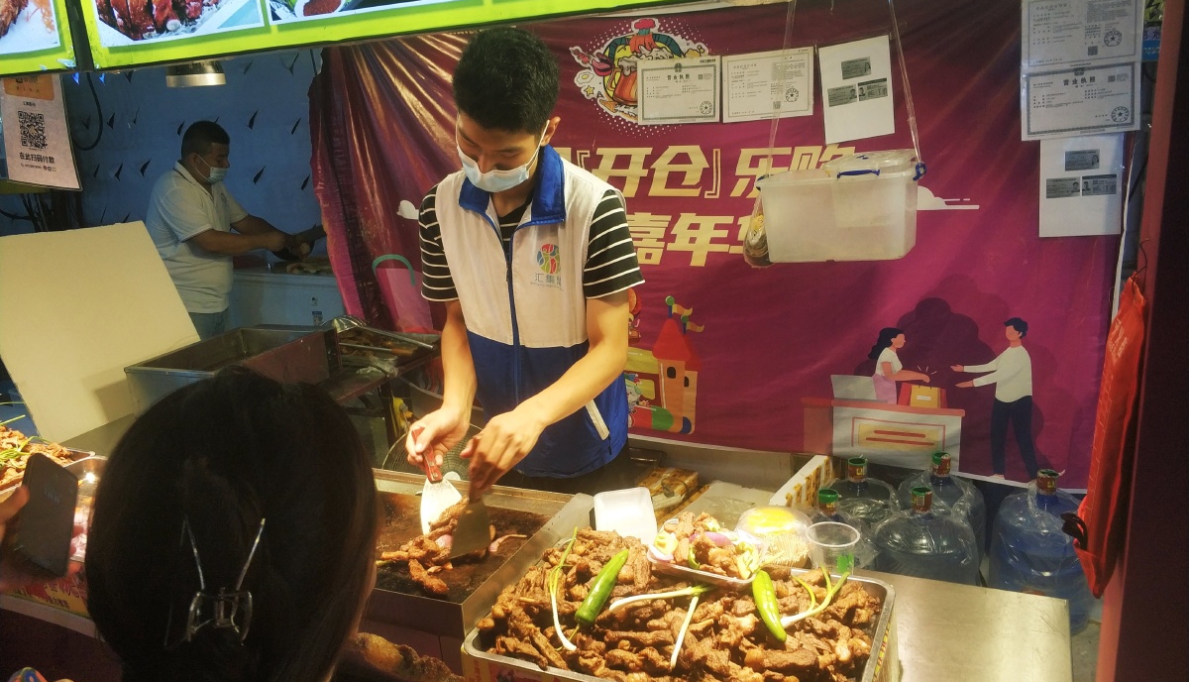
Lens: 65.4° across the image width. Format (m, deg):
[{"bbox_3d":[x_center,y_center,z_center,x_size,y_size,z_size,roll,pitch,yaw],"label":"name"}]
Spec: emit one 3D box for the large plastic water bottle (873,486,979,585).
[{"bbox_3d":[0.923,0.643,2.622,0.260,0.475,0.260,3,18,25],"label":"large plastic water bottle"}]

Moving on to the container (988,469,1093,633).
[{"bbox_3d":[1.295,0.600,2.671,0.260,0.475,0.260,3,18,25],"label":"container"}]

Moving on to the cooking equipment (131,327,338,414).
[{"bbox_3d":[-1.186,0.094,3.042,0.350,0.145,0.480,3,18,25],"label":"cooking equipment"}]

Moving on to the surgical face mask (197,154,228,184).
[{"bbox_3d":[-1.460,-0.659,3.550,0.110,0.110,0.140,13,15,-5],"label":"surgical face mask"}]

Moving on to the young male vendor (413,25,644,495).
[{"bbox_3d":[-0.090,0.294,1.814,0.460,1.730,0.450,2,17,21],"label":"young male vendor"}]

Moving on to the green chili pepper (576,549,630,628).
[{"bbox_3d":[0.019,0.351,1.344,0.030,0.030,0.150,4,18,28],"label":"green chili pepper"}]

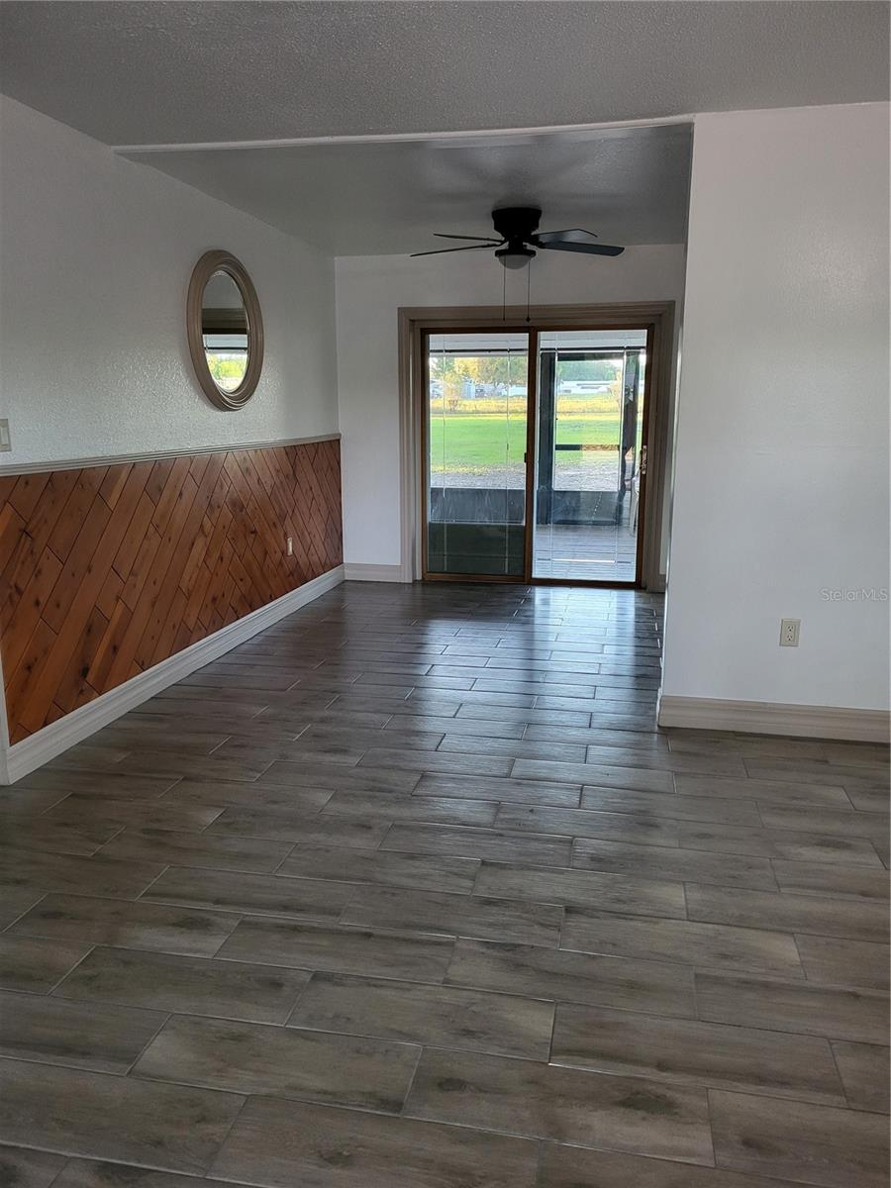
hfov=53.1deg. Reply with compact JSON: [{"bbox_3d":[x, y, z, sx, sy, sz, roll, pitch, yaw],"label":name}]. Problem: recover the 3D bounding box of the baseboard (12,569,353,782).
[{"bbox_3d":[-1.222,0.231,5.234,0.022,0.145,4.024,3,12,11],"label":"baseboard"}]

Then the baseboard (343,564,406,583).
[{"bbox_3d":[-0.568,-0.166,7.117,0.500,0.140,0.021,3,12,11],"label":"baseboard"}]

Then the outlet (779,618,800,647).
[{"bbox_3d":[1.448,0.163,3.751,0.073,0.116,0.009,3,12,11],"label":"outlet"}]

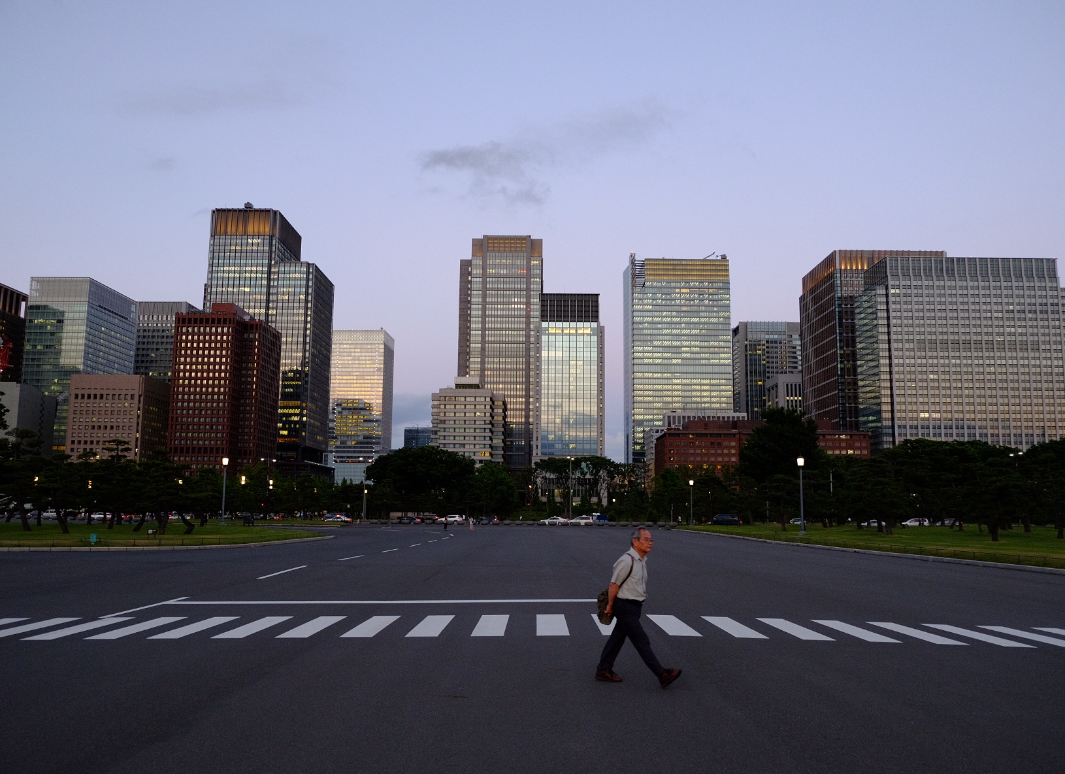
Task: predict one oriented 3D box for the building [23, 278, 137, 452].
[{"bbox_3d":[-309.834,7.296,594.664,38.500,150.000,71.000,1,-8,0],"label":"building"}]

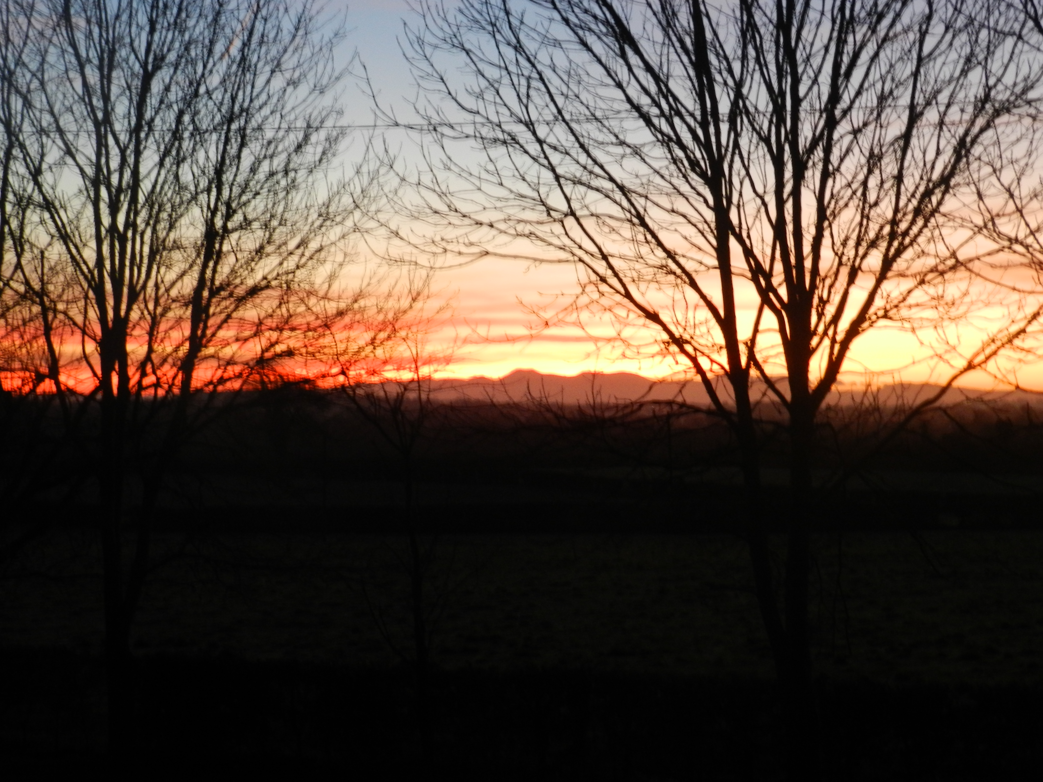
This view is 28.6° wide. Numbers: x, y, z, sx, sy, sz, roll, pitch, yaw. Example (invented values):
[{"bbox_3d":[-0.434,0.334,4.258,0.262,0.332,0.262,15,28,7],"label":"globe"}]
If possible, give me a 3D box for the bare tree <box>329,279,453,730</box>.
[{"bbox_3d":[-1.750,1.619,27.500,1.673,6.179,1.623,0,0,0],"label":"bare tree"}]

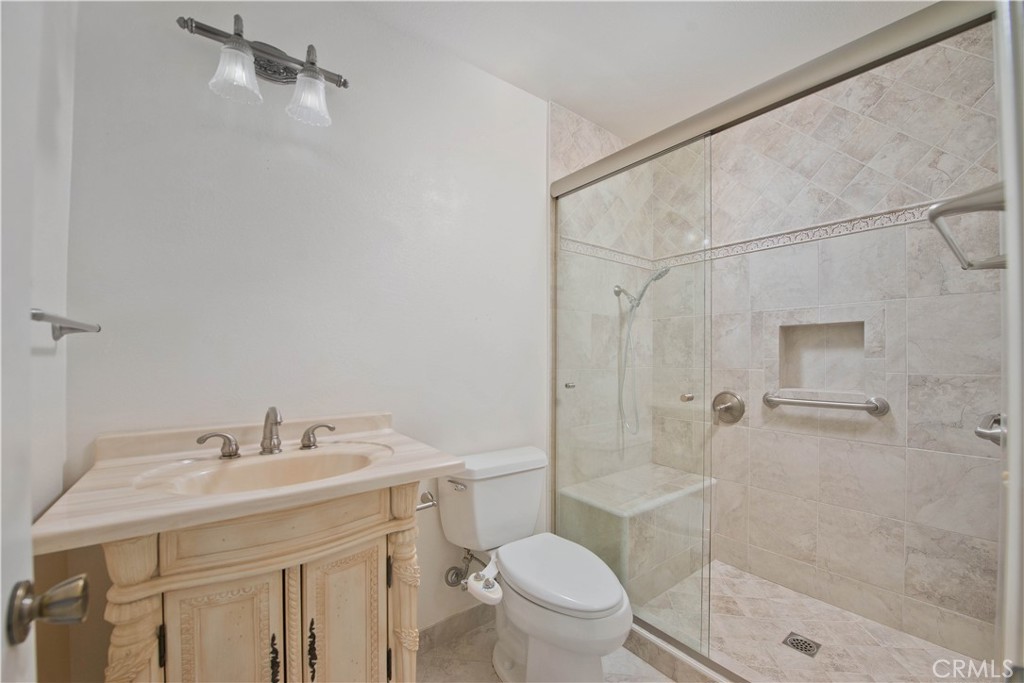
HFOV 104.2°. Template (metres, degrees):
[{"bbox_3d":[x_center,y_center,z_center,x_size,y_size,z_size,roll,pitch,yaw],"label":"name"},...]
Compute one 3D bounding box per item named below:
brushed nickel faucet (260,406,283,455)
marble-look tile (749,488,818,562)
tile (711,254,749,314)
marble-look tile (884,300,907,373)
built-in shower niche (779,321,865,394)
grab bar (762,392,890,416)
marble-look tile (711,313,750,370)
[{"bbox_3d":[-0.680,0.259,1.139,0.055,0.135,0.140,1,-1,-37],"label":"brushed nickel faucet"},{"bbox_3d":[1.357,0.923,2.007,0.010,0.305,0.303,1,-1,-43],"label":"marble-look tile"},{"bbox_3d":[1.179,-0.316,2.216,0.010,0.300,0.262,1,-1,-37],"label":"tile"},{"bbox_3d":[1.647,-0.019,1.707,0.010,0.308,0.063,1,-1,-43],"label":"marble-look tile"},{"bbox_3d":[1.468,0.079,1.883,0.088,0.317,0.322,1,-1,-37],"label":"built-in shower niche"},{"bbox_3d":[1.407,0.285,1.824,0.074,0.076,0.475,1,-1,-37],"label":"grab bar"},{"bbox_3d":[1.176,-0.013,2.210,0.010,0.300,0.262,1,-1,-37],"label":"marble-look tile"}]

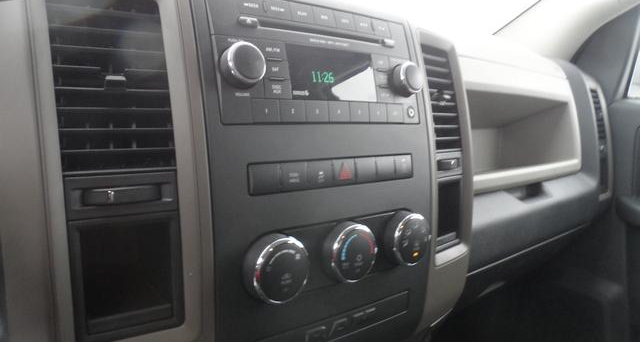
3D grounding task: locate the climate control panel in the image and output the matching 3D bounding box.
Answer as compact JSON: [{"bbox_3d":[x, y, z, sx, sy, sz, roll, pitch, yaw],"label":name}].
[{"bbox_3d":[0.022,0.064,0.354,0.183,0.051,0.025,-5,4,-36],"label":"climate control panel"}]

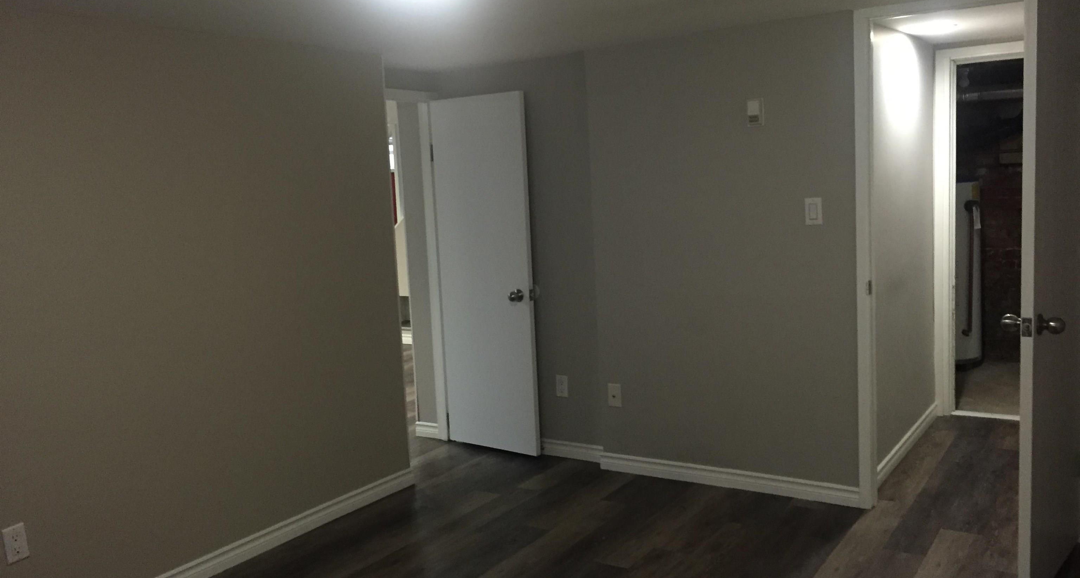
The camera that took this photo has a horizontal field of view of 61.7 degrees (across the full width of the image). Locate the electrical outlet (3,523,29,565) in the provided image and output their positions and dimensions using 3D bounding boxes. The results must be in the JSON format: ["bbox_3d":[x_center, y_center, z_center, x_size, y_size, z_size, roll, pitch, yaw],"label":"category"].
[{"bbox_3d":[-1.696,0.825,2.927,0.008,0.114,0.065,2,8,34],"label":"electrical outlet"}]

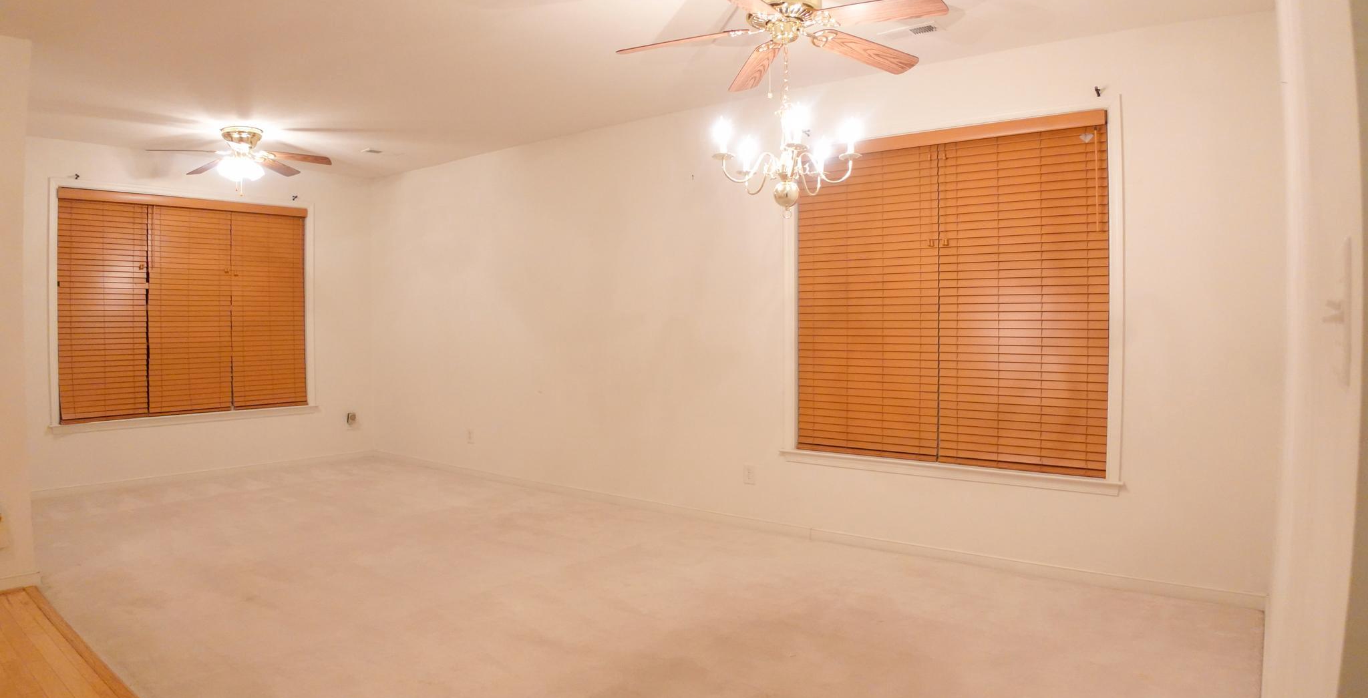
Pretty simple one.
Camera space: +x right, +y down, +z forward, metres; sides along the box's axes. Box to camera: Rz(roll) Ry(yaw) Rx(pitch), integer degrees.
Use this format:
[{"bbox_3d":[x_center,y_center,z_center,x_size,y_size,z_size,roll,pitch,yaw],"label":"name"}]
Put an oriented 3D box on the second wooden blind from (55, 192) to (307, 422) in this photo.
[{"bbox_3d":[-4.002,-0.349,7.467,0.080,1.753,1.935,2,3,41],"label":"second wooden blind"}]

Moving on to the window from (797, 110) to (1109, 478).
[{"bbox_3d":[1.352,-0.270,4.929,1.772,1.766,0.080,2,3,41],"label":"window"}]

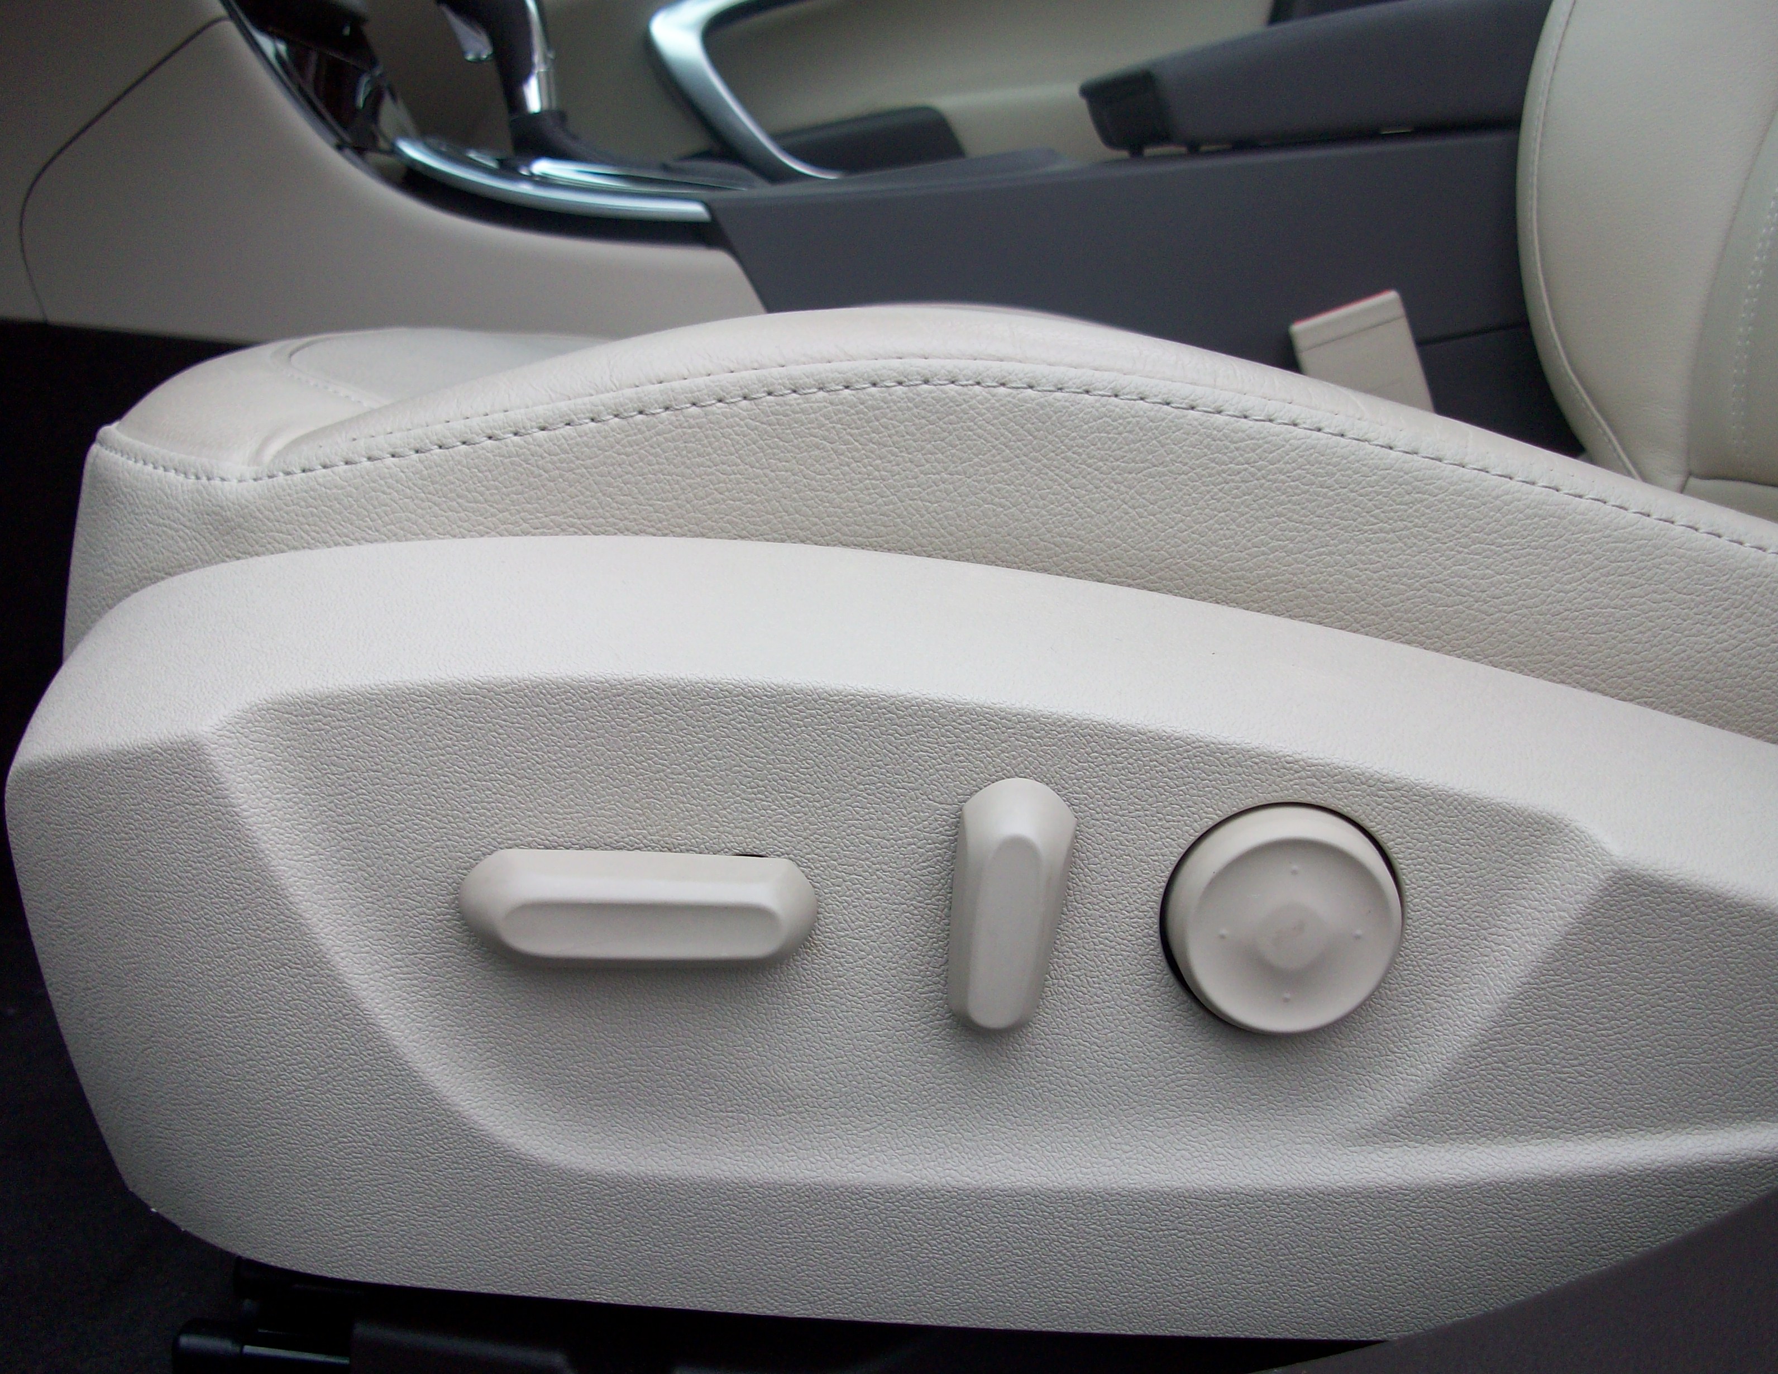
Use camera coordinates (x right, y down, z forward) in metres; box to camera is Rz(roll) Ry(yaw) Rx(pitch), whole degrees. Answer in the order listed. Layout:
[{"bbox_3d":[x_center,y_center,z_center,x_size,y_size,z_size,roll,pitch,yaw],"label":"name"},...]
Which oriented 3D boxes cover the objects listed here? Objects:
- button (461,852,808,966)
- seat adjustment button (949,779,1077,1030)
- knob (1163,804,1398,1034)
[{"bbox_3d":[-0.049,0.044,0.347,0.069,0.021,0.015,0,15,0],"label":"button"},{"bbox_3d":[0.023,0.044,0.347,0.022,0.049,0.015,5,14,-1],"label":"seat adjustment button"},{"bbox_3d":[0.078,0.047,0.348,0.045,0.045,0.013,0,15,0],"label":"knob"}]

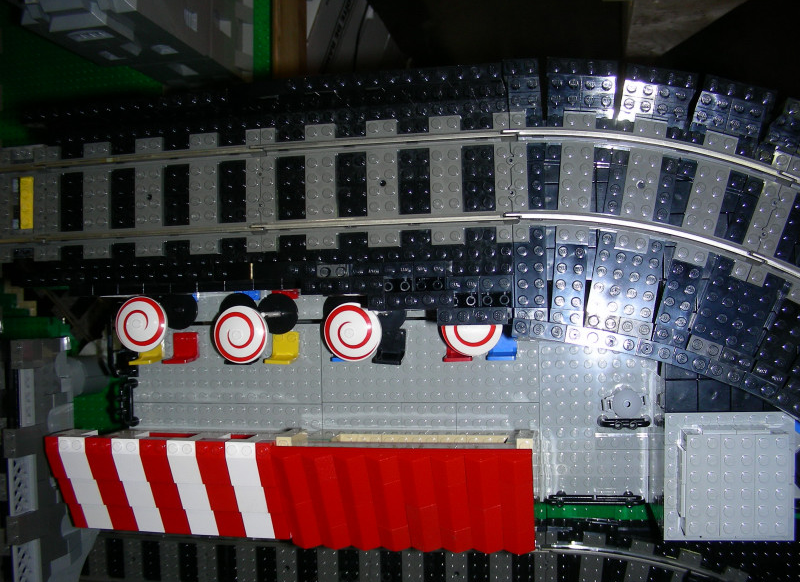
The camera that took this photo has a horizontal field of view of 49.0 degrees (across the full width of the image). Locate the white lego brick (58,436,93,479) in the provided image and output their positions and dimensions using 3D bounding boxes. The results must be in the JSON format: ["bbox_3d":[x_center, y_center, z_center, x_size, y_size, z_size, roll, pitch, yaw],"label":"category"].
[{"bbox_3d":[-0.166,0.086,0.451,0.016,0.011,0.024,-1,89,11],"label":"white lego brick"}]

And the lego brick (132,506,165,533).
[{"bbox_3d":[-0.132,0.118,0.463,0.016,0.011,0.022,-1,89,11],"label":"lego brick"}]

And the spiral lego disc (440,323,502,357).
[{"bbox_3d":[0.038,0.018,0.459,0.032,0.007,0.032,0,88,11],"label":"spiral lego disc"}]

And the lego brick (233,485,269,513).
[{"bbox_3d":[-0.076,0.103,0.449,0.016,0.011,0.024,-1,88,11],"label":"lego brick"}]

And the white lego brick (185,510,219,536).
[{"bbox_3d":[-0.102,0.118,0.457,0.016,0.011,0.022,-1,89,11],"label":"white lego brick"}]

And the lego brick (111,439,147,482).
[{"bbox_3d":[-0.139,0.088,0.453,0.016,0.011,0.024,-1,88,11],"label":"lego brick"}]

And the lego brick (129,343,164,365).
[{"bbox_3d":[-0.156,0.035,0.536,0.016,0.016,0.018,-2,88,11],"label":"lego brick"}]

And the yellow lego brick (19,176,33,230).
[{"bbox_3d":[-0.209,-0.049,0.499,0.008,0.010,0.032,-1,88,11],"label":"yellow lego brick"}]

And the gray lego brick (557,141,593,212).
[{"bbox_3d":[0.085,-0.054,0.423,0.016,0.005,0.033,4,89,11],"label":"gray lego brick"}]

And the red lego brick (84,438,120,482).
[{"bbox_3d":[-0.155,0.089,0.459,0.016,0.011,0.024,-1,88,11],"label":"red lego brick"}]

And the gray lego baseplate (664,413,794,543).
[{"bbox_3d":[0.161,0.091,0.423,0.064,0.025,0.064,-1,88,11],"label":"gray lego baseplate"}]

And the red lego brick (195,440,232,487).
[{"bbox_3d":[-0.094,0.087,0.443,0.016,0.011,0.024,-1,88,11],"label":"red lego brick"}]

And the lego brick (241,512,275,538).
[{"bbox_3d":[-0.074,0.119,0.458,0.016,0.011,0.024,-1,88,11],"label":"lego brick"}]

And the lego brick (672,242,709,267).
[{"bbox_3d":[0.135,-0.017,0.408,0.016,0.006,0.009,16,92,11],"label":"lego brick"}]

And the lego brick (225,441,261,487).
[{"bbox_3d":[-0.077,0.086,0.432,0.016,0.011,0.024,-1,89,11],"label":"lego brick"}]

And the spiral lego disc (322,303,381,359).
[{"bbox_3d":[-0.026,0.022,0.473,0.032,0.008,0.032,0,89,11],"label":"spiral lego disc"}]

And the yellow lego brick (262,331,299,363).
[{"bbox_3d":[-0.070,0.033,0.515,0.016,0.018,0.018,-2,89,11],"label":"yellow lego brick"}]

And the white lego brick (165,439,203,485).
[{"bbox_3d":[-0.109,0.088,0.447,0.016,0.011,0.024,-1,88,11],"label":"white lego brick"}]

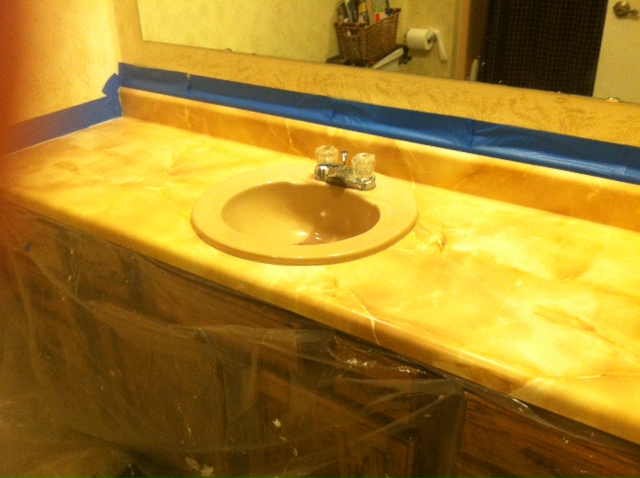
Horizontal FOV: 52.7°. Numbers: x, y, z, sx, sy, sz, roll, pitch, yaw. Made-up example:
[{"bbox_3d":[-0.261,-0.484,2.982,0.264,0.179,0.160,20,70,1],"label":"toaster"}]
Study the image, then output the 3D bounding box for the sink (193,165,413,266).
[{"bbox_3d":[-0.032,-0.006,1.444,0.483,0.160,0.483,17,33,31],"label":"sink"}]

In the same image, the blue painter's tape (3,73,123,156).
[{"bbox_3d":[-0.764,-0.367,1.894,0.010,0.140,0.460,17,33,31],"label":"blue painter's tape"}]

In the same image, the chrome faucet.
[{"bbox_3d":[0.035,-0.156,1.478,0.154,0.082,0.132,17,33,31],"label":"chrome faucet"}]

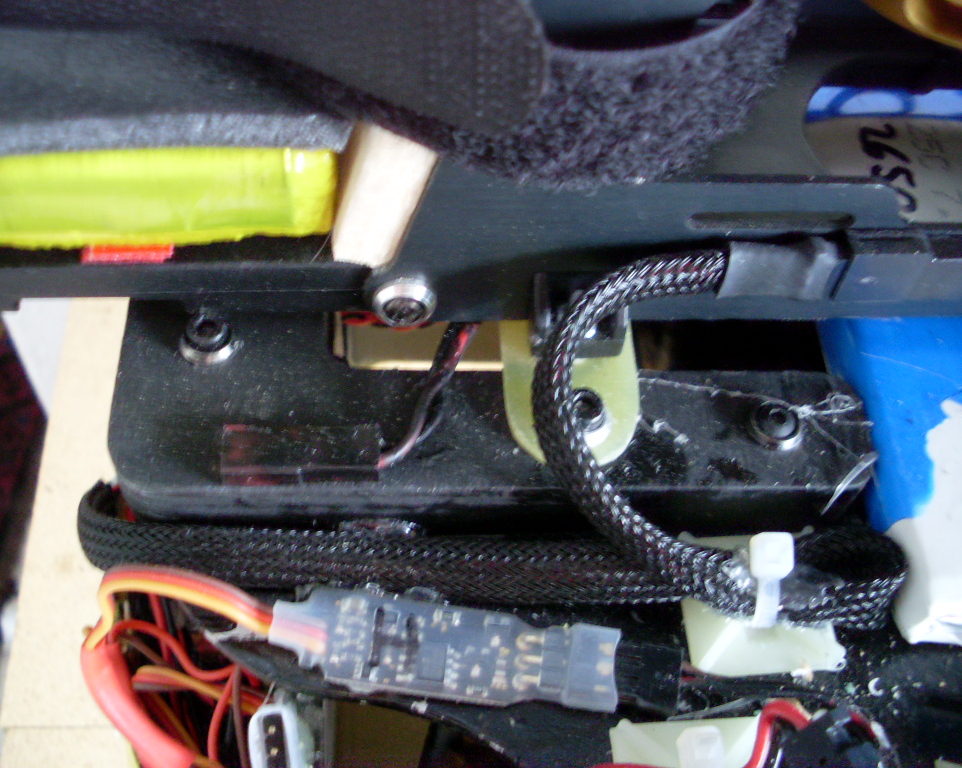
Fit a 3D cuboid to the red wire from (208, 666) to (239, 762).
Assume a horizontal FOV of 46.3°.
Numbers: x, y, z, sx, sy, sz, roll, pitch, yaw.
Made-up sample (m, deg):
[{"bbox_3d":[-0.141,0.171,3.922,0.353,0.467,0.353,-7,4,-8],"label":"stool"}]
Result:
[{"bbox_3d":[-0.033,0.041,0.140,0.002,0.006,0.011,10,54,7],"label":"red wire"}]

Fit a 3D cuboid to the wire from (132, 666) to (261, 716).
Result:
[{"bbox_3d":[-0.036,0.038,0.141,0.017,0.007,0.002,10,54,8],"label":"wire"}]

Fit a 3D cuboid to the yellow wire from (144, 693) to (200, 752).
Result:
[{"bbox_3d":[-0.040,0.044,0.146,0.008,0.007,0.001,35,60,23],"label":"yellow wire"}]

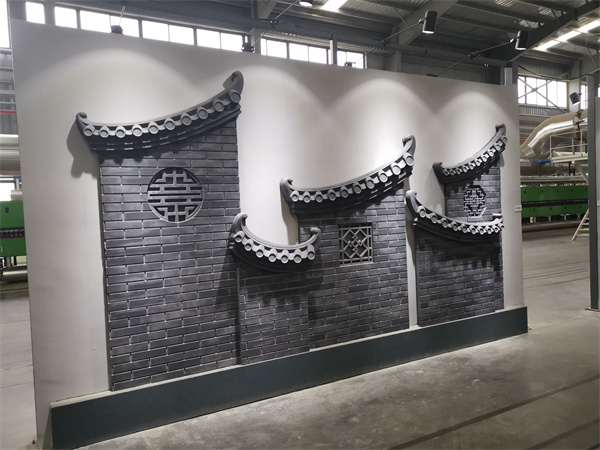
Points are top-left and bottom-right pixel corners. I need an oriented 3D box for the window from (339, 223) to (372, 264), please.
[{"bbox_3d":[0.527,0.176,4.365,0.370,0.370,0.040,-3,2,-28],"label":"window"}]

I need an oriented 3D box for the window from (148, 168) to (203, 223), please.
[{"bbox_3d":[-0.924,-0.221,3.502,0.400,0.400,0.040,-3,2,-28],"label":"window"}]

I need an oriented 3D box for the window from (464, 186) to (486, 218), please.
[{"bbox_3d":[1.909,-0.255,5.093,0.335,0.345,0.040,-3,2,-28],"label":"window"}]

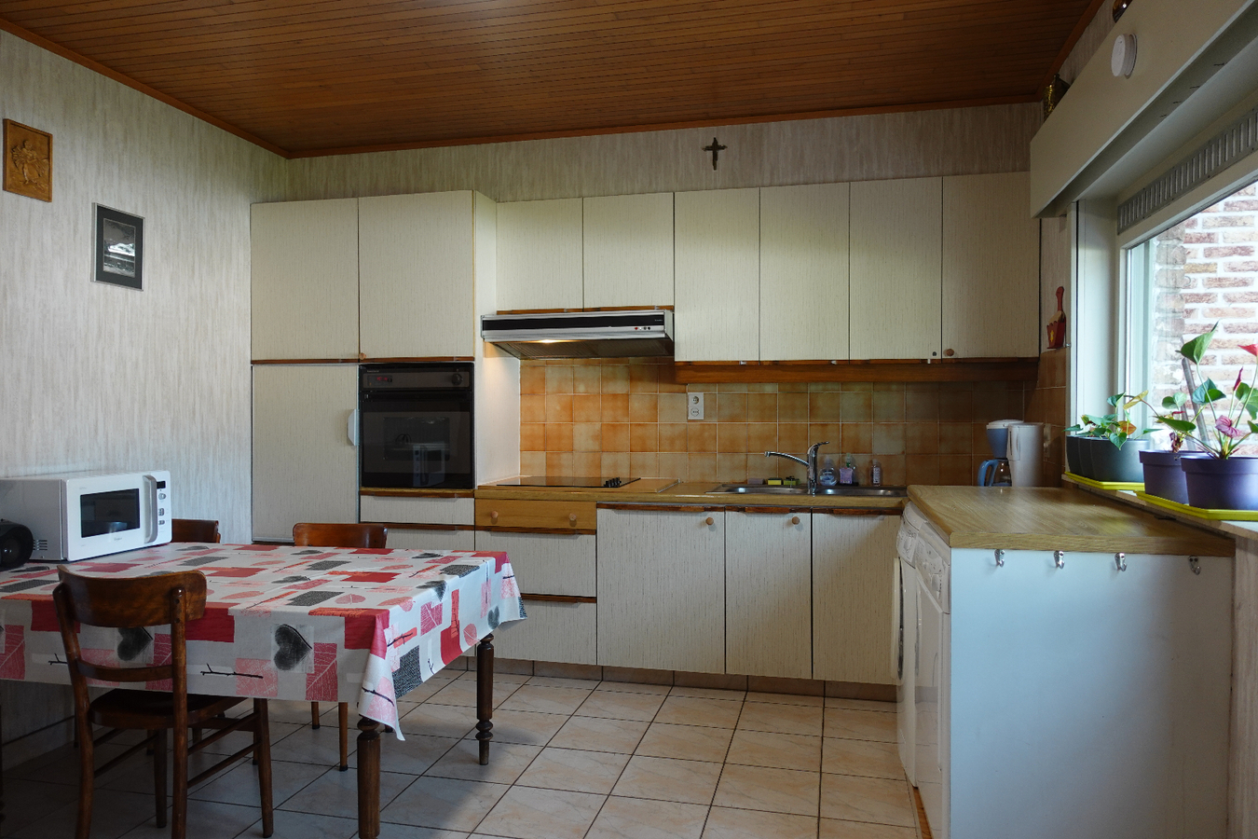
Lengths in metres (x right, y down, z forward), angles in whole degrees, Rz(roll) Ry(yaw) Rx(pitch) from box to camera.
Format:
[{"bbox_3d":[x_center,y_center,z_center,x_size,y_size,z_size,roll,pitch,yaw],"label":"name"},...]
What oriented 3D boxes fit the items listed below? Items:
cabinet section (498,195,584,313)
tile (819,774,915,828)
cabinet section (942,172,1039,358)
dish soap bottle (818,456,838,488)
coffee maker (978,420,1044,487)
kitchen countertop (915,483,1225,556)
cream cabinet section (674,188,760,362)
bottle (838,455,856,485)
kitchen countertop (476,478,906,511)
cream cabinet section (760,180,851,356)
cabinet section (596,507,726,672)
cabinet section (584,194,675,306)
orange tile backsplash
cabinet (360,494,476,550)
[{"bbox_3d":[-0.408,-0.817,4.332,0.454,0.542,0.306,0,0,14],"label":"cabinet section"},{"bbox_3d":[0.756,1.218,2.687,0.278,0.010,0.331,0,0,13],"label":"tile"},{"bbox_3d":[1.630,-0.679,3.843,0.399,0.814,0.306,0,0,14],"label":"cabinet section"},{"bbox_3d":[0.970,0.251,4.088,0.080,0.152,0.055,0,0,13],"label":"dish soap bottle"},{"bbox_3d":[1.628,0.166,3.596,0.270,0.328,0.165,0,0,28],"label":"coffee maker"},{"bbox_3d":[1.286,0.302,2.741,0.634,0.040,1.437,0,0,13],"label":"kitchen countertop"},{"bbox_3d":[0.453,-0.680,4.126,0.408,0.814,0.306,0,0,14],"label":"cream cabinet section"},{"bbox_3d":[1.063,0.244,4.071,0.072,0.150,0.052,0,0,13],"label":"bottle"},{"bbox_3d":[0.528,0.353,3.956,2.430,0.047,0.590,0,0,13],"label":"kitchen countertop"},{"bbox_3d":[0.849,-0.680,4.031,0.405,0.814,0.306,0,0,14],"label":"cream cabinet section"},{"bbox_3d":[0.209,0.753,4.046,0.587,0.728,0.582,0,0,14],"label":"cabinet section"},{"bbox_3d":[0.034,-0.817,4.226,0.455,0.542,0.306,0,0,14],"label":"cabinet section"},{"bbox_3d":[0.636,0.007,4.232,2.510,0.642,0.016,0,0,13],"label":"orange tile backsplash"},{"bbox_3d":[-0.958,0.735,4.313,0.607,0.765,0.570,0,0,13],"label":"cabinet"}]

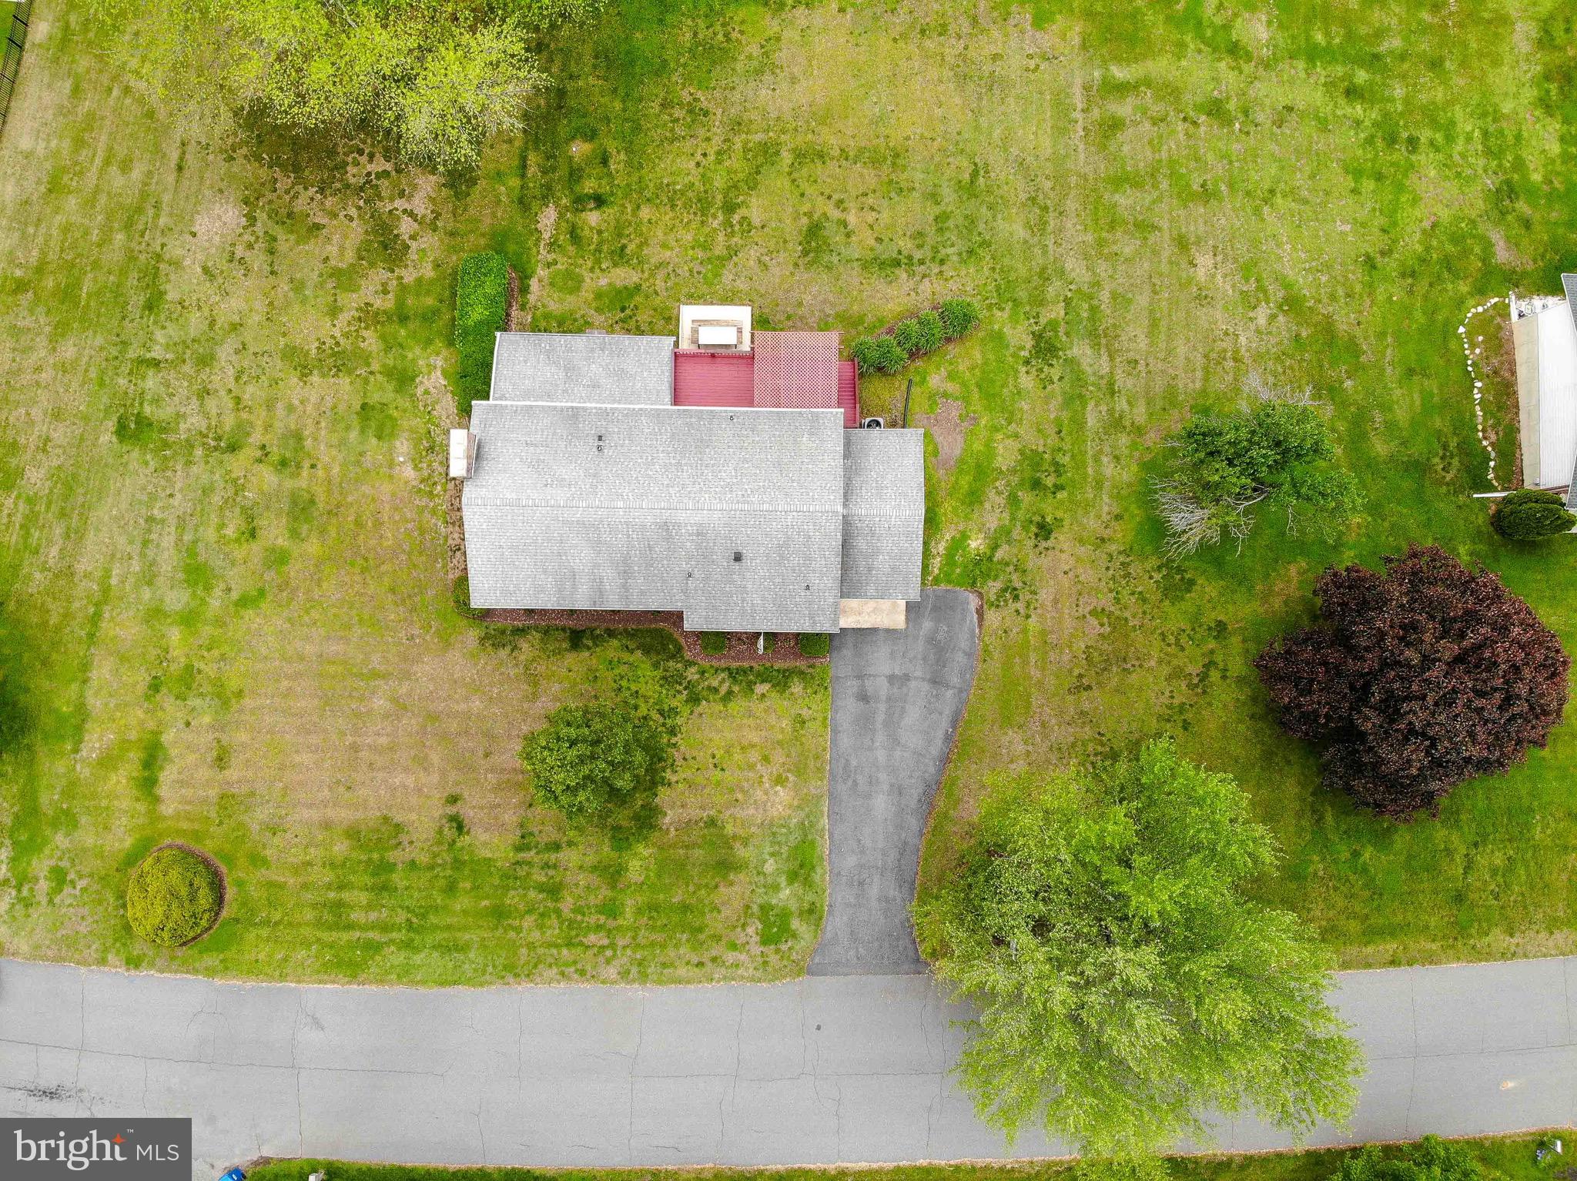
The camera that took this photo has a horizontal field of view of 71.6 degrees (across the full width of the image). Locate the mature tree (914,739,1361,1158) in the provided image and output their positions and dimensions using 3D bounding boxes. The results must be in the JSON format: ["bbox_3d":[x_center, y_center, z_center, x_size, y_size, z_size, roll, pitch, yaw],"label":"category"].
[{"bbox_3d":[13.361,13.736,43.627,16.780,12.500,15.620,0,89,1],"label":"mature tree"}]

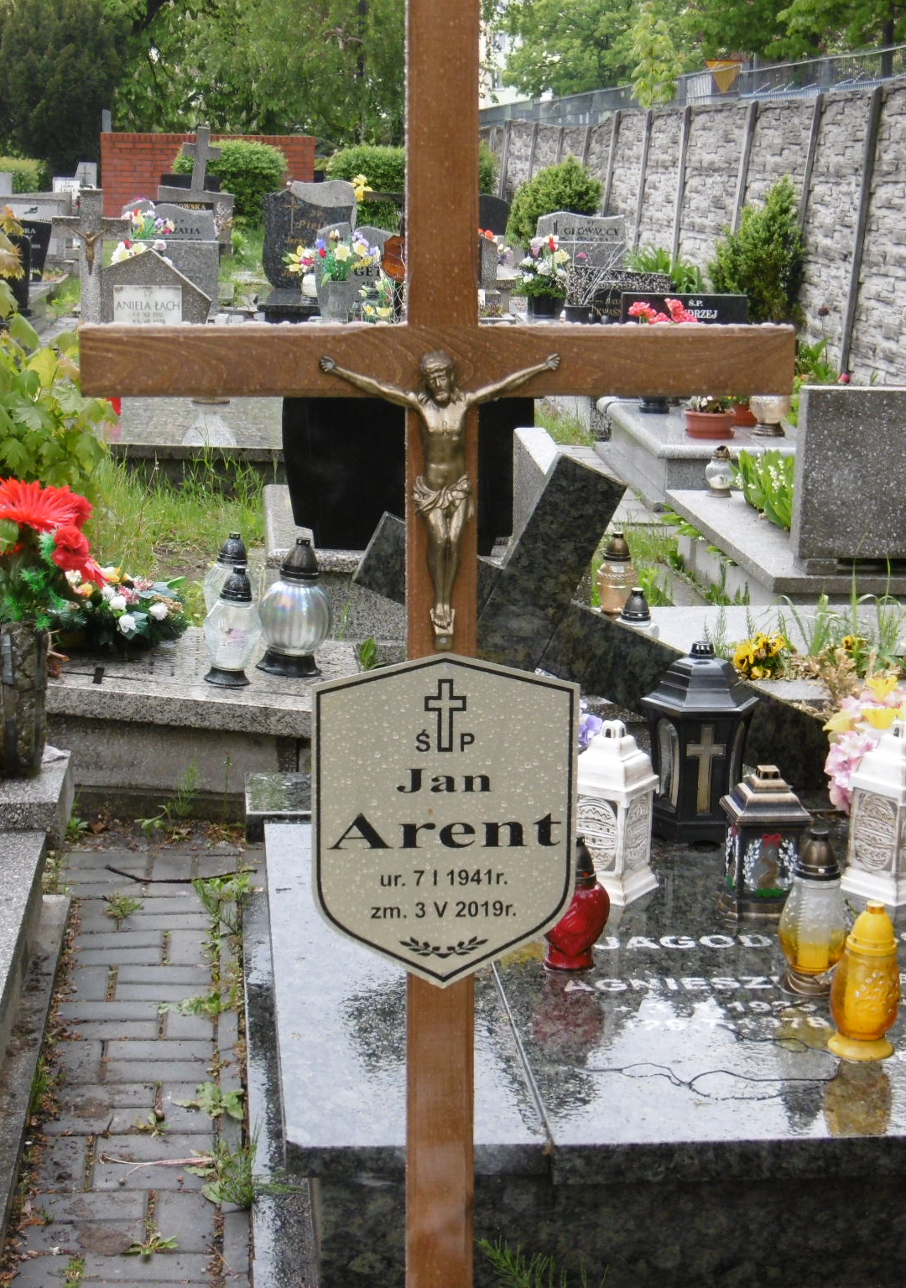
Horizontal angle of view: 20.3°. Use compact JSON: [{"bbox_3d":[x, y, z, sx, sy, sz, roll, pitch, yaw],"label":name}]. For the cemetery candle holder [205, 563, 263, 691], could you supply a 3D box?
[{"bbox_3d":[-0.527,-0.044,6.067,0.136,0.279,0.136,0,11,-5],"label":"cemetery candle holder"}]

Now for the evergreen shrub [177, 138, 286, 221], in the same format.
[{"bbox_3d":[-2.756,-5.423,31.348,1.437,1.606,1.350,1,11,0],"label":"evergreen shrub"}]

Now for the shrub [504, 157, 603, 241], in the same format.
[{"bbox_3d":[0.884,-3.834,22.604,0.859,1.050,0.859,1,11,2],"label":"shrub"}]

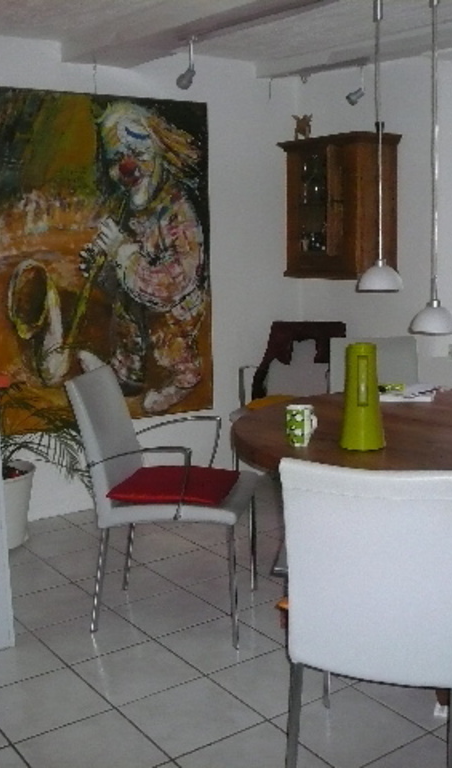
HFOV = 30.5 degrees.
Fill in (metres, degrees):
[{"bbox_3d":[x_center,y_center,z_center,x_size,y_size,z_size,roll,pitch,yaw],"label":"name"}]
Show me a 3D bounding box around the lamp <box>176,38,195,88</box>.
[{"bbox_3d":[-0.164,-1.354,3.508,0.095,0.212,0.075,6,11,38],"label":"lamp"}]

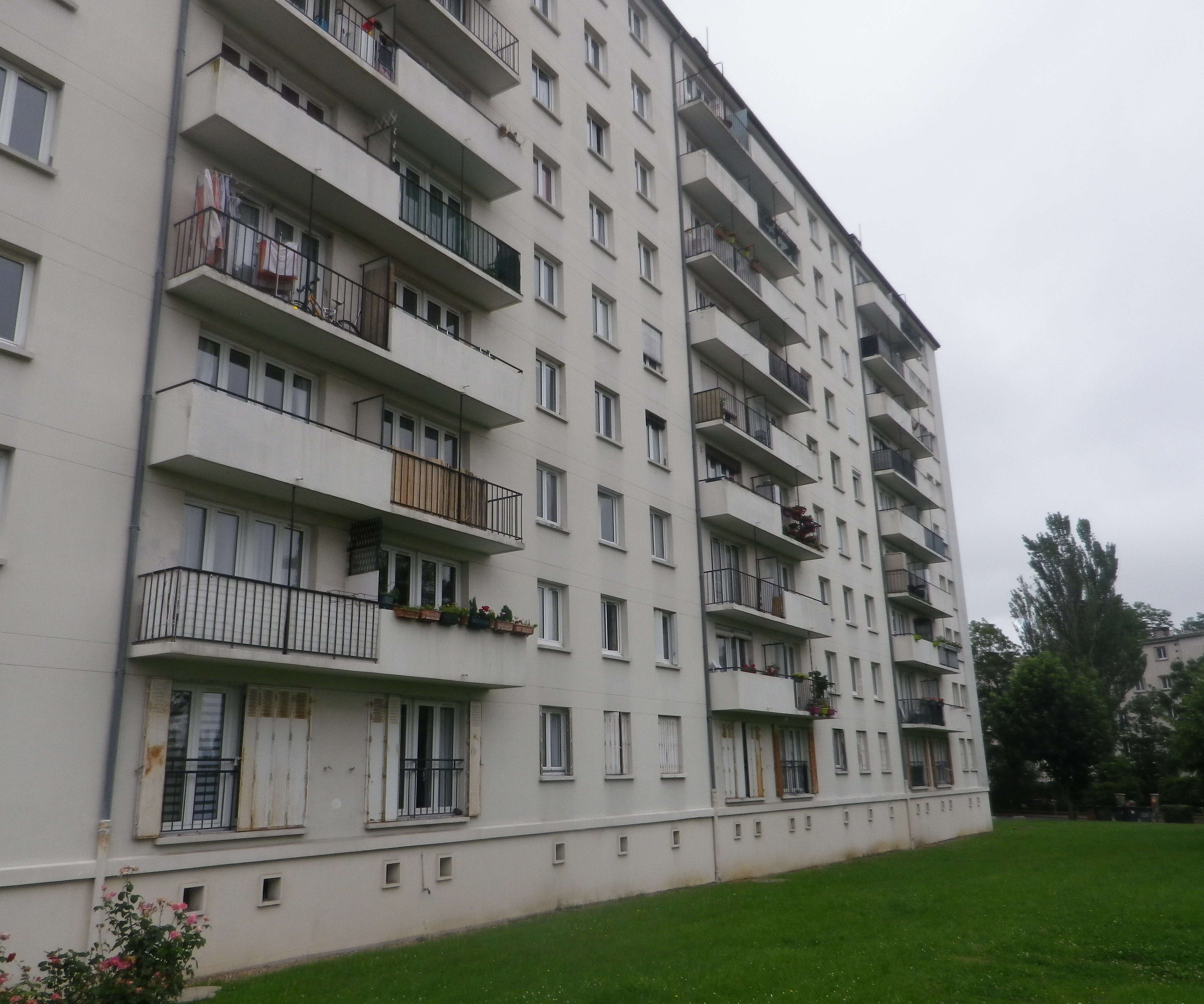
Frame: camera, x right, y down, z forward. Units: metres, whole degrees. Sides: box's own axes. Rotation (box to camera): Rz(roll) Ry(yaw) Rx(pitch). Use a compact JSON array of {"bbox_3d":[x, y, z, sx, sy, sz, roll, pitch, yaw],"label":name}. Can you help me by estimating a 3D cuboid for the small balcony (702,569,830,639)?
[{"bbox_3d":[5.451,3.366,30.770,0.890,1.152,7.693,-12,-19,32],"label":"small balcony"}]

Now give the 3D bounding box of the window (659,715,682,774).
[{"bbox_3d":[1.685,6.269,24.895,0.162,1.425,1.163,-12,-19,32],"label":"window"}]

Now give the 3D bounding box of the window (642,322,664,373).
[{"bbox_3d":[1.378,-4.378,27.588,0.138,1.320,1.141,-12,-19,32],"label":"window"}]

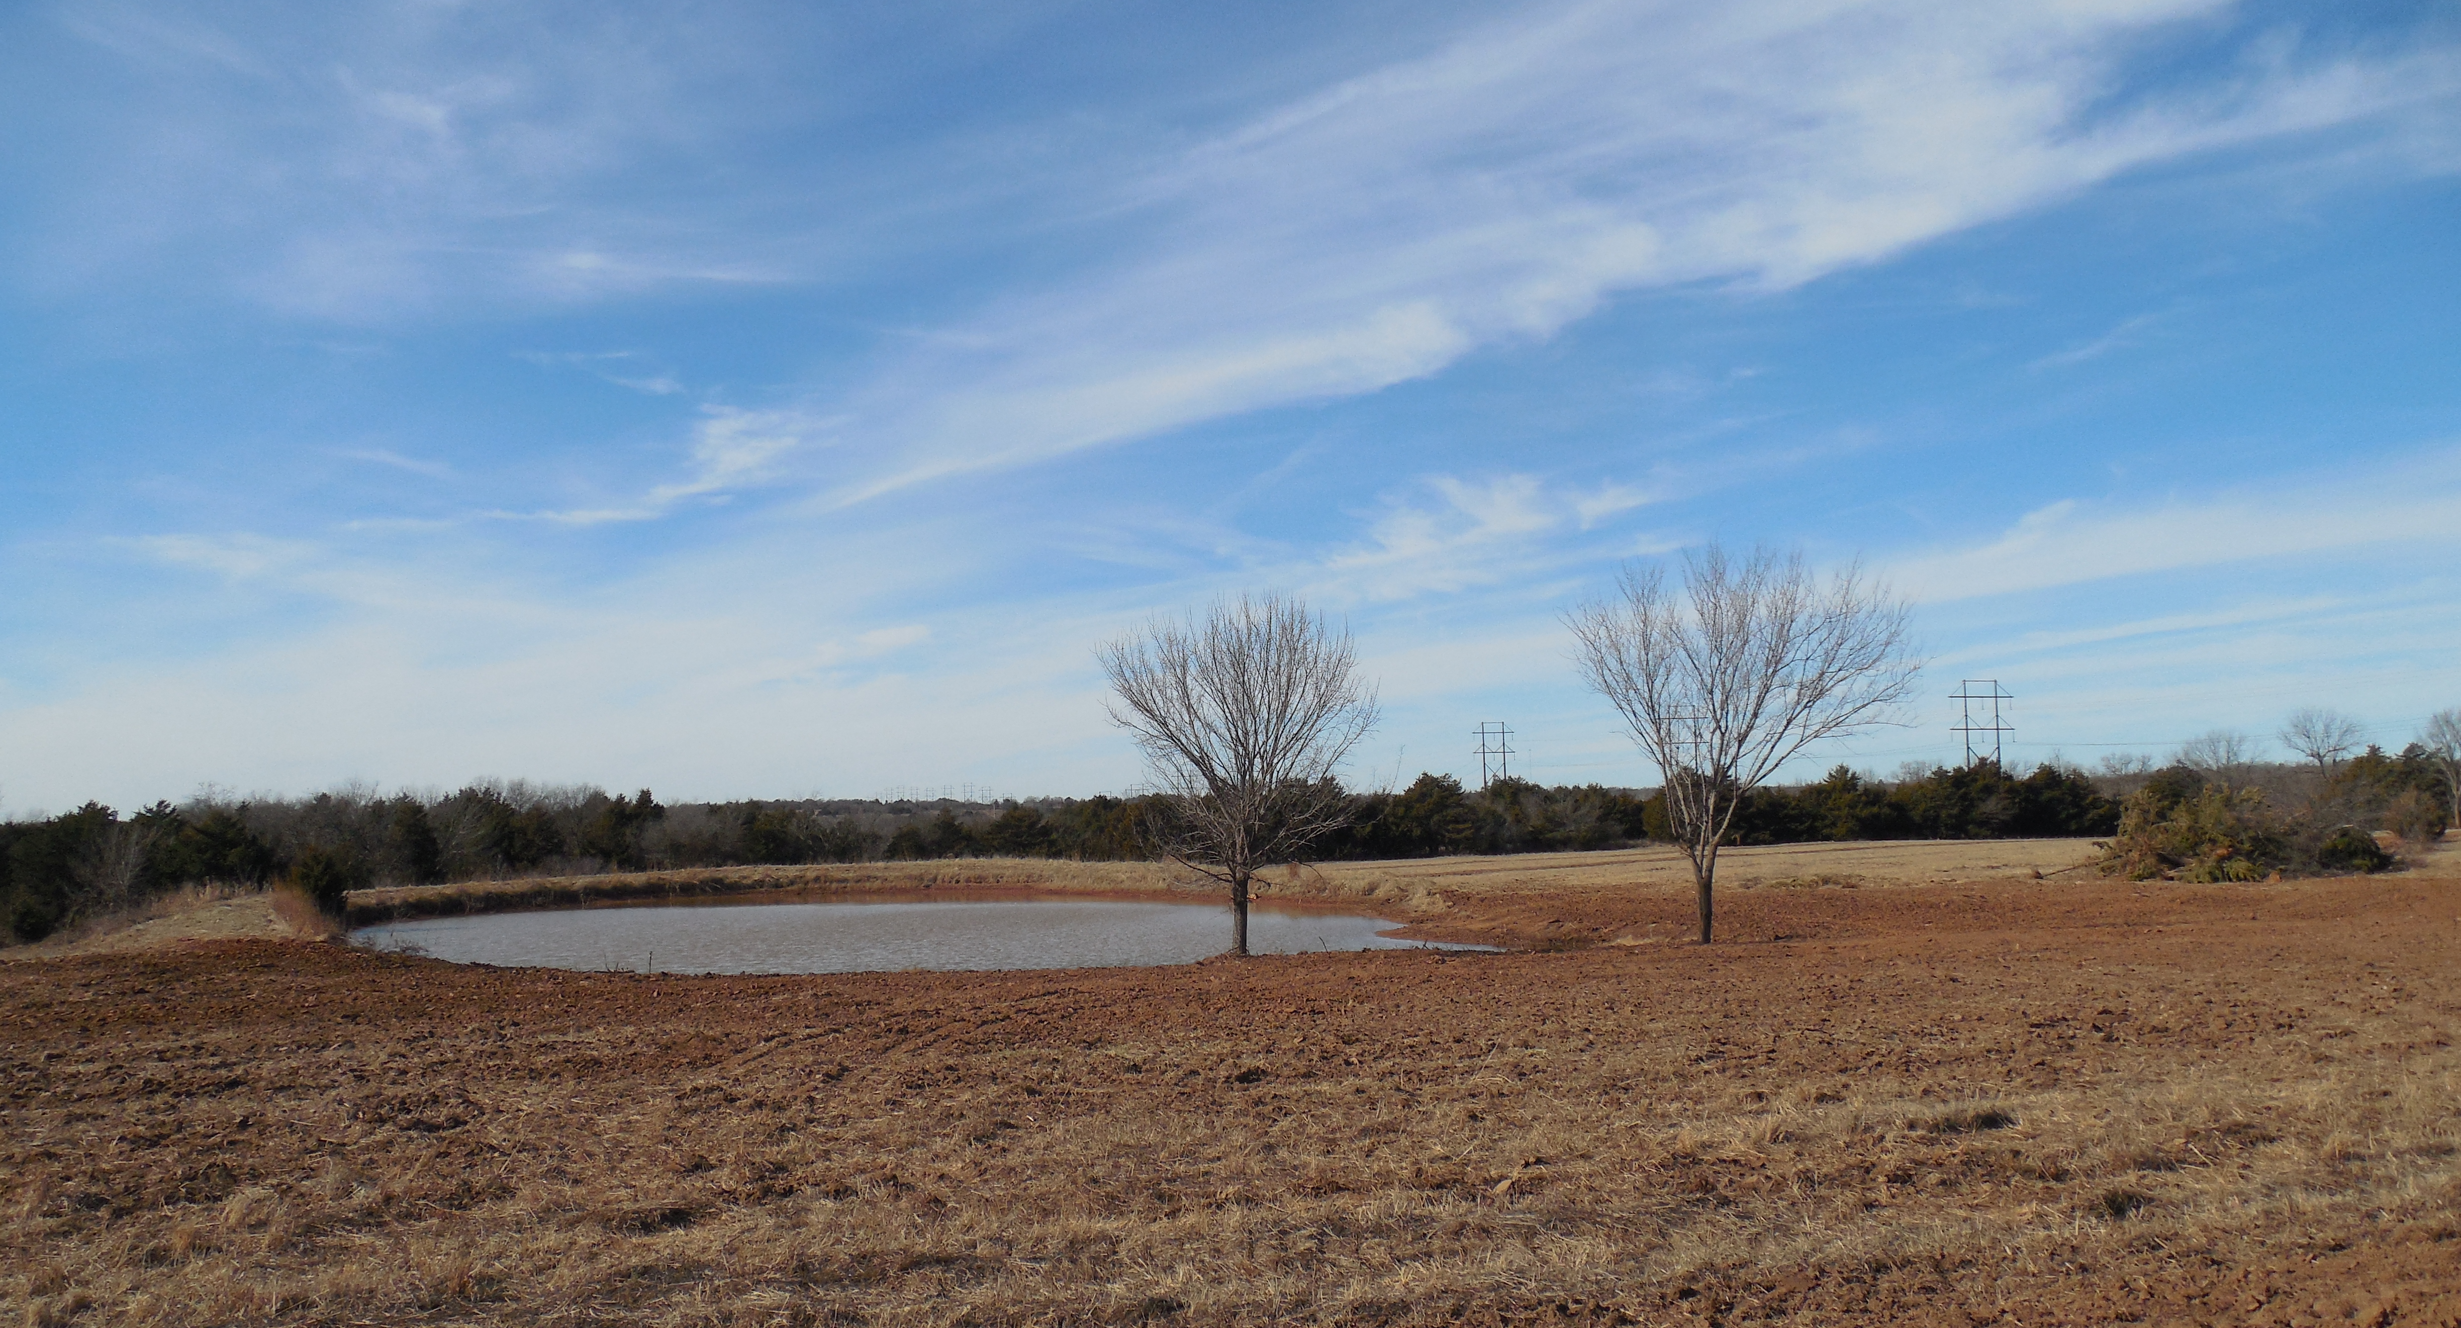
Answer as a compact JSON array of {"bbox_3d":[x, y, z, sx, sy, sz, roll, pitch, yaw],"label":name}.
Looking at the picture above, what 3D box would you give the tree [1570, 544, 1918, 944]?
[{"bbox_3d":[9.820,1.526,34.000,6.520,7.650,6.190,-1,-4,0],"label":"tree"}]

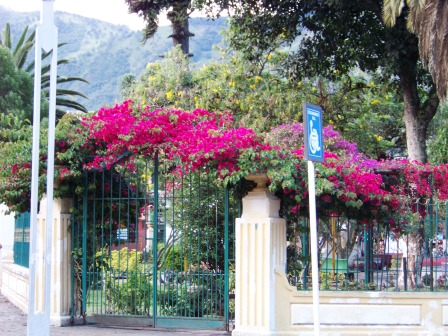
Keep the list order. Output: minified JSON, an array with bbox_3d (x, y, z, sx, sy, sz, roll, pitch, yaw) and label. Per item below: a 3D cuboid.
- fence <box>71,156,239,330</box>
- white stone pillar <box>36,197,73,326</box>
[{"bbox_3d":[-1.015,1.037,15.968,2.711,2.458,0.100,-1,-3,27],"label":"fence"},{"bbox_3d":[-2.473,1.338,16.687,0.520,1.940,0.520,-1,-3,27],"label":"white stone pillar"}]

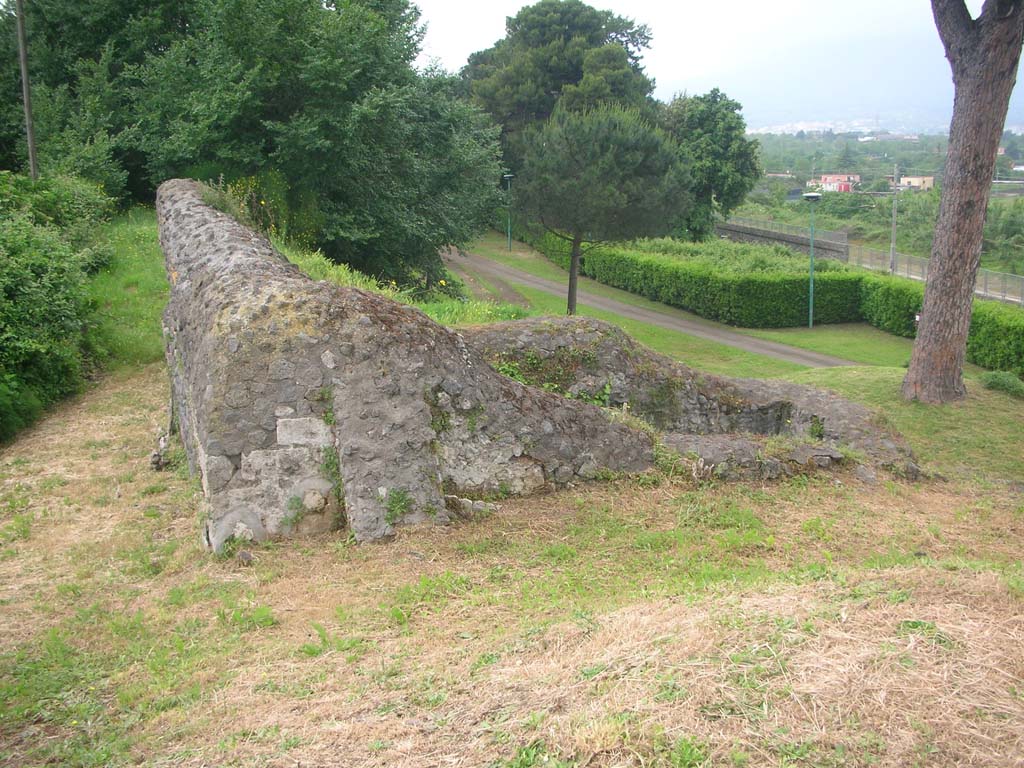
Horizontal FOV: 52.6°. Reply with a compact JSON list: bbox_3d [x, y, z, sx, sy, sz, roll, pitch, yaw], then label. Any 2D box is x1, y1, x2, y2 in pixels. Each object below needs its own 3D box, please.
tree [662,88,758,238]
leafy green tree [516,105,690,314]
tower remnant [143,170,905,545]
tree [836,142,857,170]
[{"bbox_3d":[8.968,-9.929,47.984,5.097,7.259,5.097,0,12,0],"label":"tree"},{"bbox_3d":[2.576,-4.734,29.153,4.897,6.063,4.897,0,12,0],"label":"leafy green tree"},{"bbox_3d":[-1.011,-1.037,10.787,4.900,1.950,9.000,-4,13,-20],"label":"tower remnant"},{"bbox_3d":[91.517,-62.095,283.280,5.472,7.750,5.472,0,12,0],"label":"tree"}]

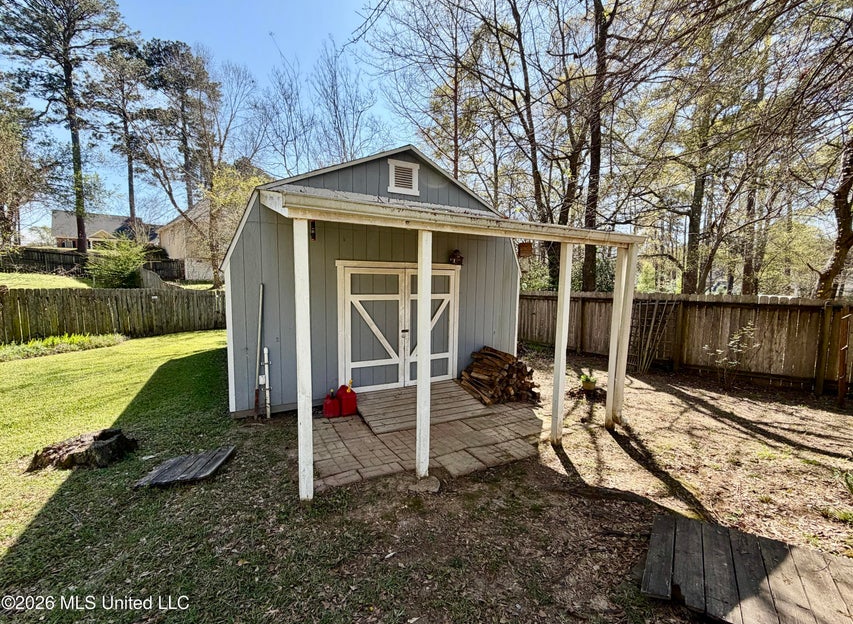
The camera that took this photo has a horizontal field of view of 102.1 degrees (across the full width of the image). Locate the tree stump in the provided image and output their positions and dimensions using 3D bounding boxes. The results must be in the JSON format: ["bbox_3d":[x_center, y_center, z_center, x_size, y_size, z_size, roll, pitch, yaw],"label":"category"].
[{"bbox_3d":[-3.353,1.343,3.443,0.640,0.230,0.530,-2,6,-25],"label":"tree stump"}]

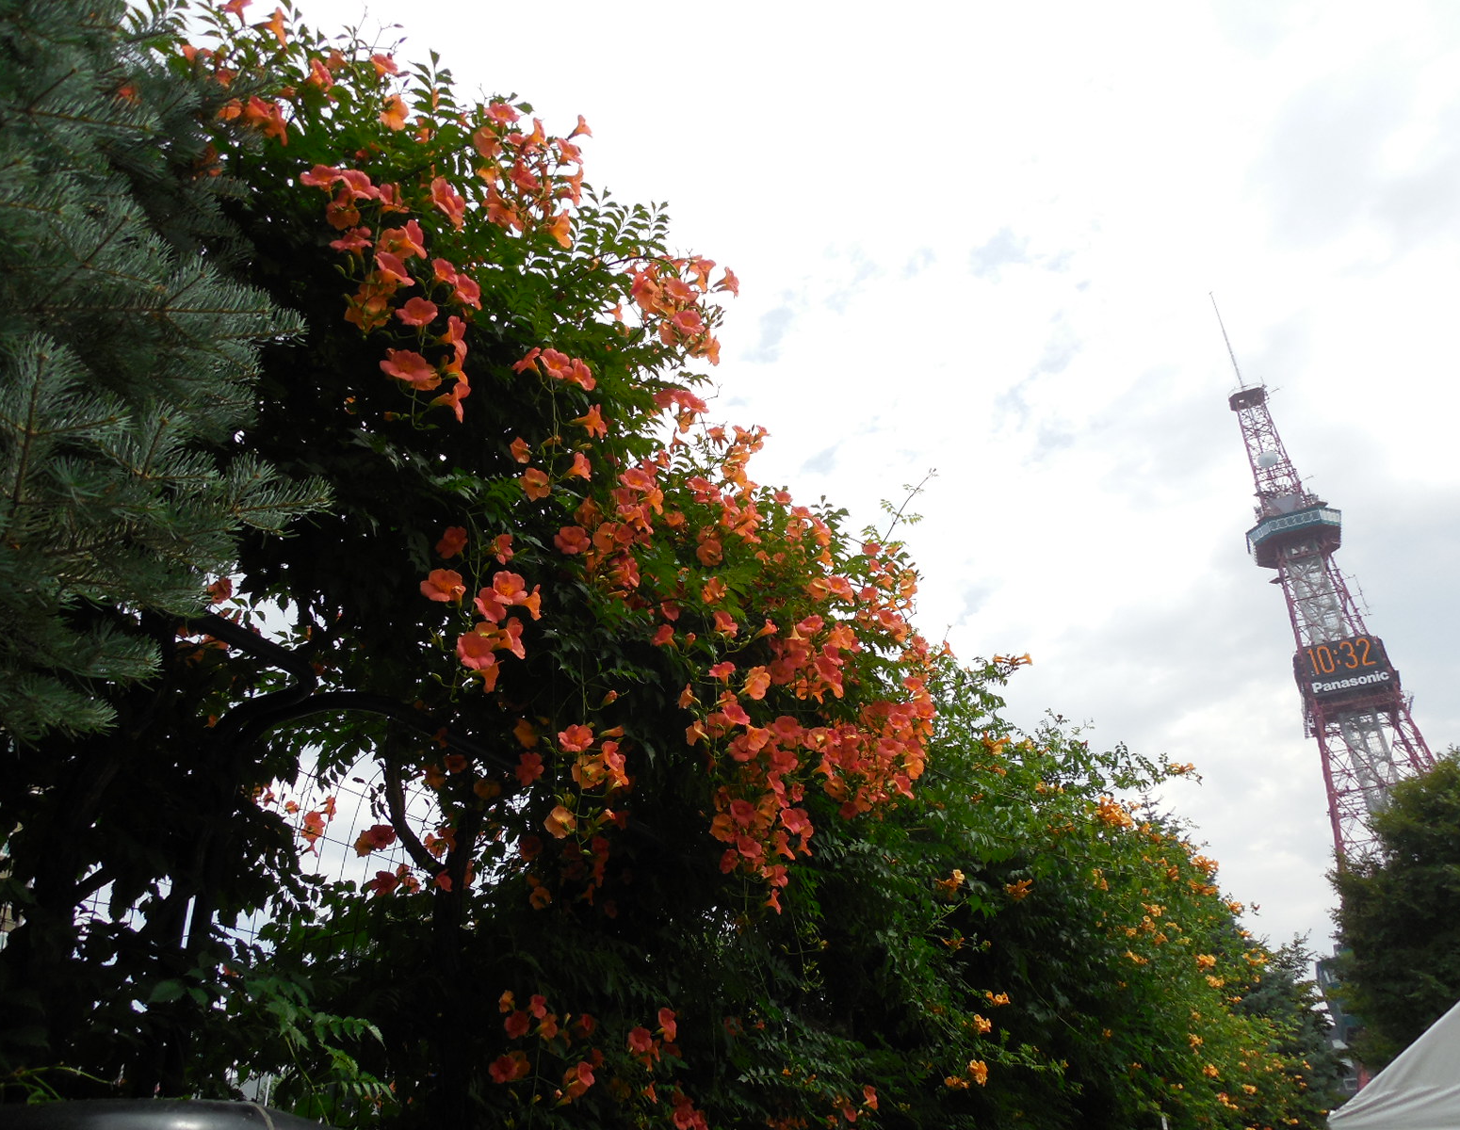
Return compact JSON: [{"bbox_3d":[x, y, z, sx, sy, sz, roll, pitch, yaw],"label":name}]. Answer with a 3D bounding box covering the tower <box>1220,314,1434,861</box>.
[{"bbox_3d":[97.552,11.103,177.737,33.000,147.000,33.000,-15,-31,21],"label":"tower"}]

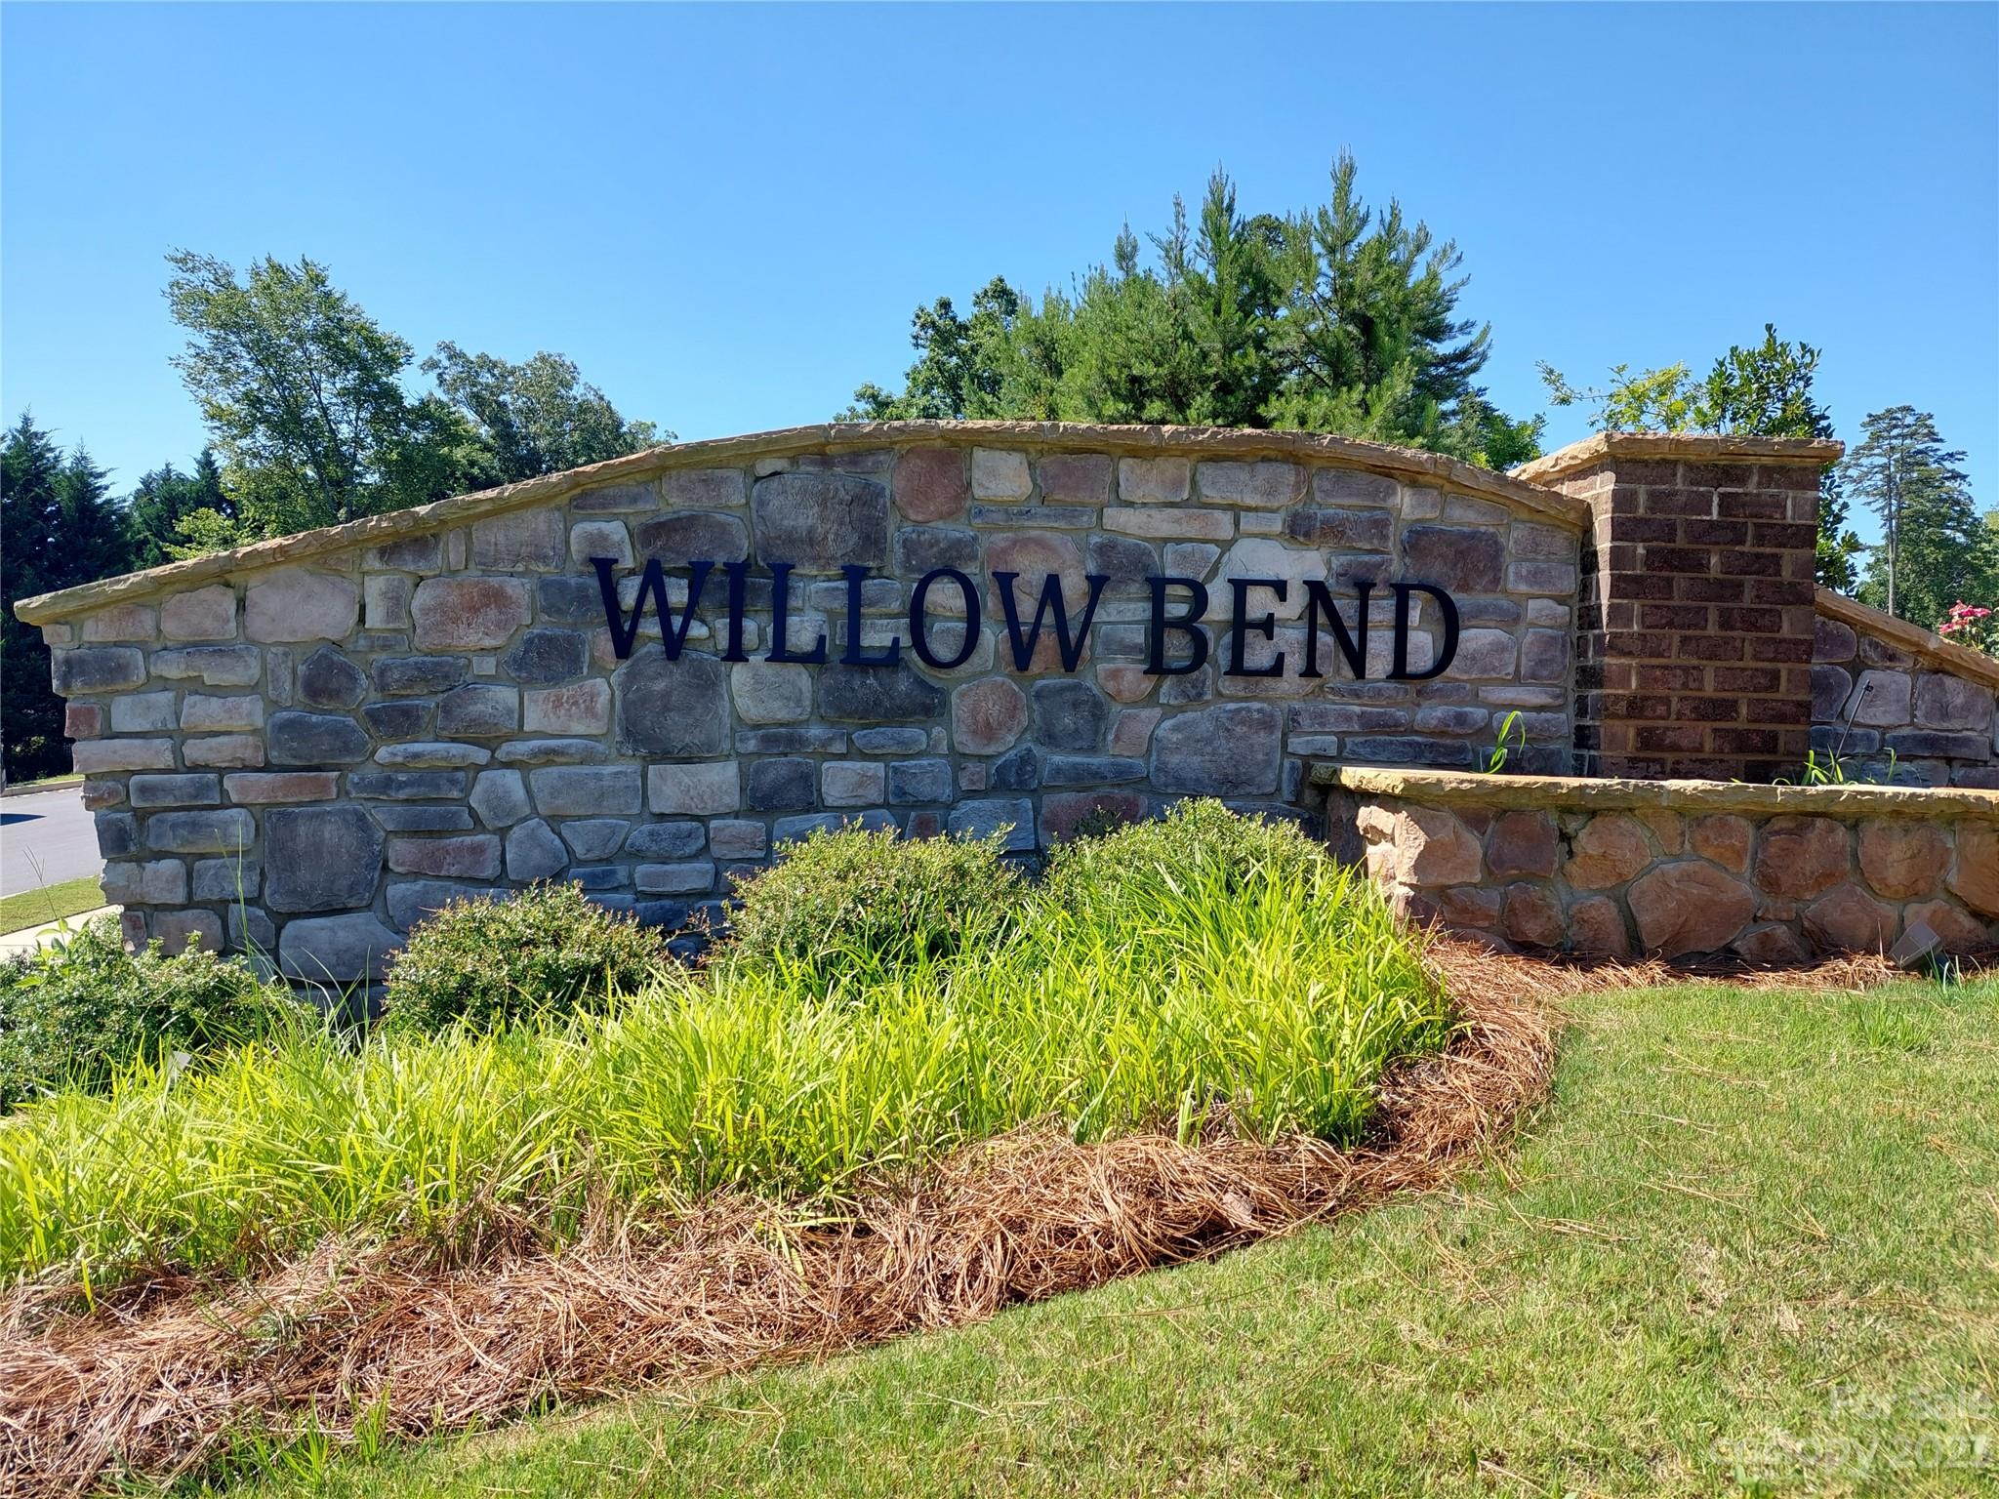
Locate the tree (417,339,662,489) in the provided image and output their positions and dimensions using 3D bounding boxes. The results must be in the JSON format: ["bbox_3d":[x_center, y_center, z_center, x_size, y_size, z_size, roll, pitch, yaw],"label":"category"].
[{"bbox_3d":[-11.627,-4.805,35.116,6.113,10.864,6.000,2,1,-2],"label":"tree"}]

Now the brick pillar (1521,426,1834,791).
[{"bbox_3d":[1.998,-0.366,4.201,0.660,1.020,0.660,2,1,-2],"label":"brick pillar"}]

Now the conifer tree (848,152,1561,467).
[{"bbox_3d":[1.868,-2.519,14.074,7.035,6.939,4.500,2,1,-2],"label":"conifer tree"}]

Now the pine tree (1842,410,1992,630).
[{"bbox_3d":[46.120,-8.020,70.198,7.335,18.597,7.300,2,1,-2],"label":"pine tree"}]

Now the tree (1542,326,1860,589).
[{"bbox_3d":[4.255,-0.783,8.539,1.954,3.637,1.800,2,1,-2],"label":"tree"}]

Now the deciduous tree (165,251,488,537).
[{"bbox_3d":[-9.825,-3.152,20.086,4.665,8.100,4.500,2,1,-2],"label":"deciduous tree"}]

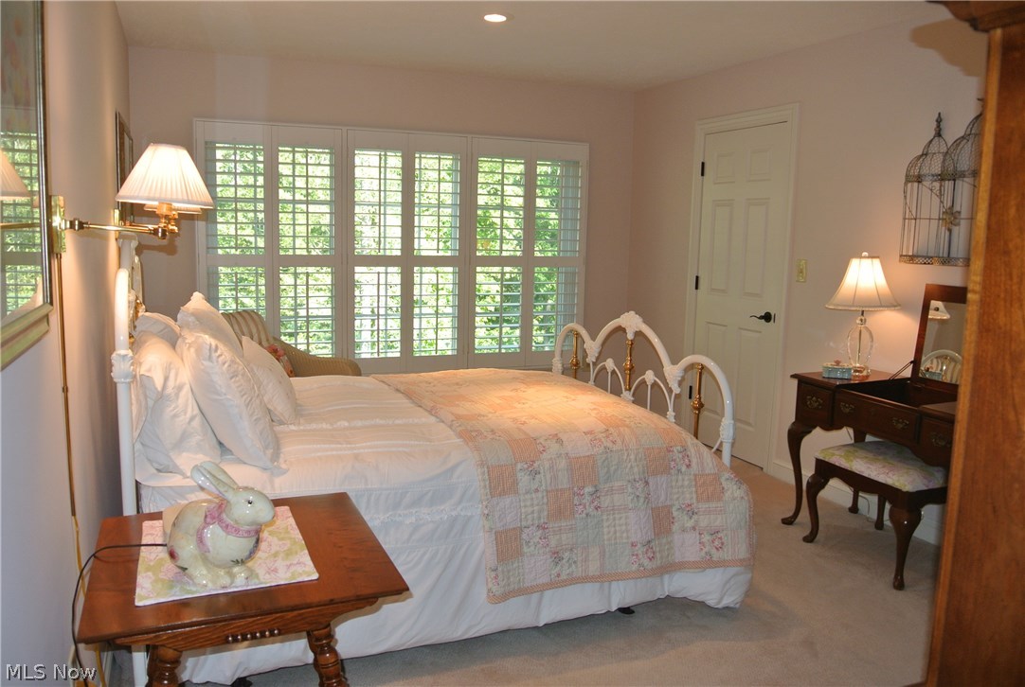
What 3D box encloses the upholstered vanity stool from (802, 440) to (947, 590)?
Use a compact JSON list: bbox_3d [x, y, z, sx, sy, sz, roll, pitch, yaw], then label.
[{"bbox_3d":[1.671,0.708,3.377,0.500,0.480,0.550,-3,10,-23],"label":"upholstered vanity stool"}]

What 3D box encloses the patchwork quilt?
[{"bbox_3d":[0.072,0.473,3.484,1.130,0.570,1.720,-3,10,-23],"label":"patchwork quilt"}]

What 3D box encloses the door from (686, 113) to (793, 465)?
[{"bbox_3d":[1.390,-0.303,4.784,0.060,2.050,0.760,-3,10,-23],"label":"door"}]

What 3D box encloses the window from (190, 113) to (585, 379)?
[{"bbox_3d":[-0.680,-0.577,5.214,2.645,1.650,0.100,-3,10,-23],"label":"window"}]

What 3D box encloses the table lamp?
[{"bbox_3d":[1.615,-0.131,3.531,0.340,0.575,0.340,-3,10,-23],"label":"table lamp"}]

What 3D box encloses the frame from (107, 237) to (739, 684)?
[{"bbox_3d":[-0.413,0.236,3.284,2.220,1.360,1.580,-3,10,-23],"label":"frame"}]

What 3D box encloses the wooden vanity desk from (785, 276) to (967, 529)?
[{"bbox_3d":[1.754,0.365,3.247,0.550,1.200,1.070,-3,10,-23],"label":"wooden vanity desk"}]

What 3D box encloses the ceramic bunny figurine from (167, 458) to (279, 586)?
[{"bbox_3d":[-0.639,0.382,1.697,0.230,0.240,0.165,2,9,4],"label":"ceramic bunny figurine"}]

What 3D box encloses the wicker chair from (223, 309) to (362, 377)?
[{"bbox_3d":[-1.314,0.296,4.361,0.780,0.880,0.740,3,9,14],"label":"wicker chair"}]

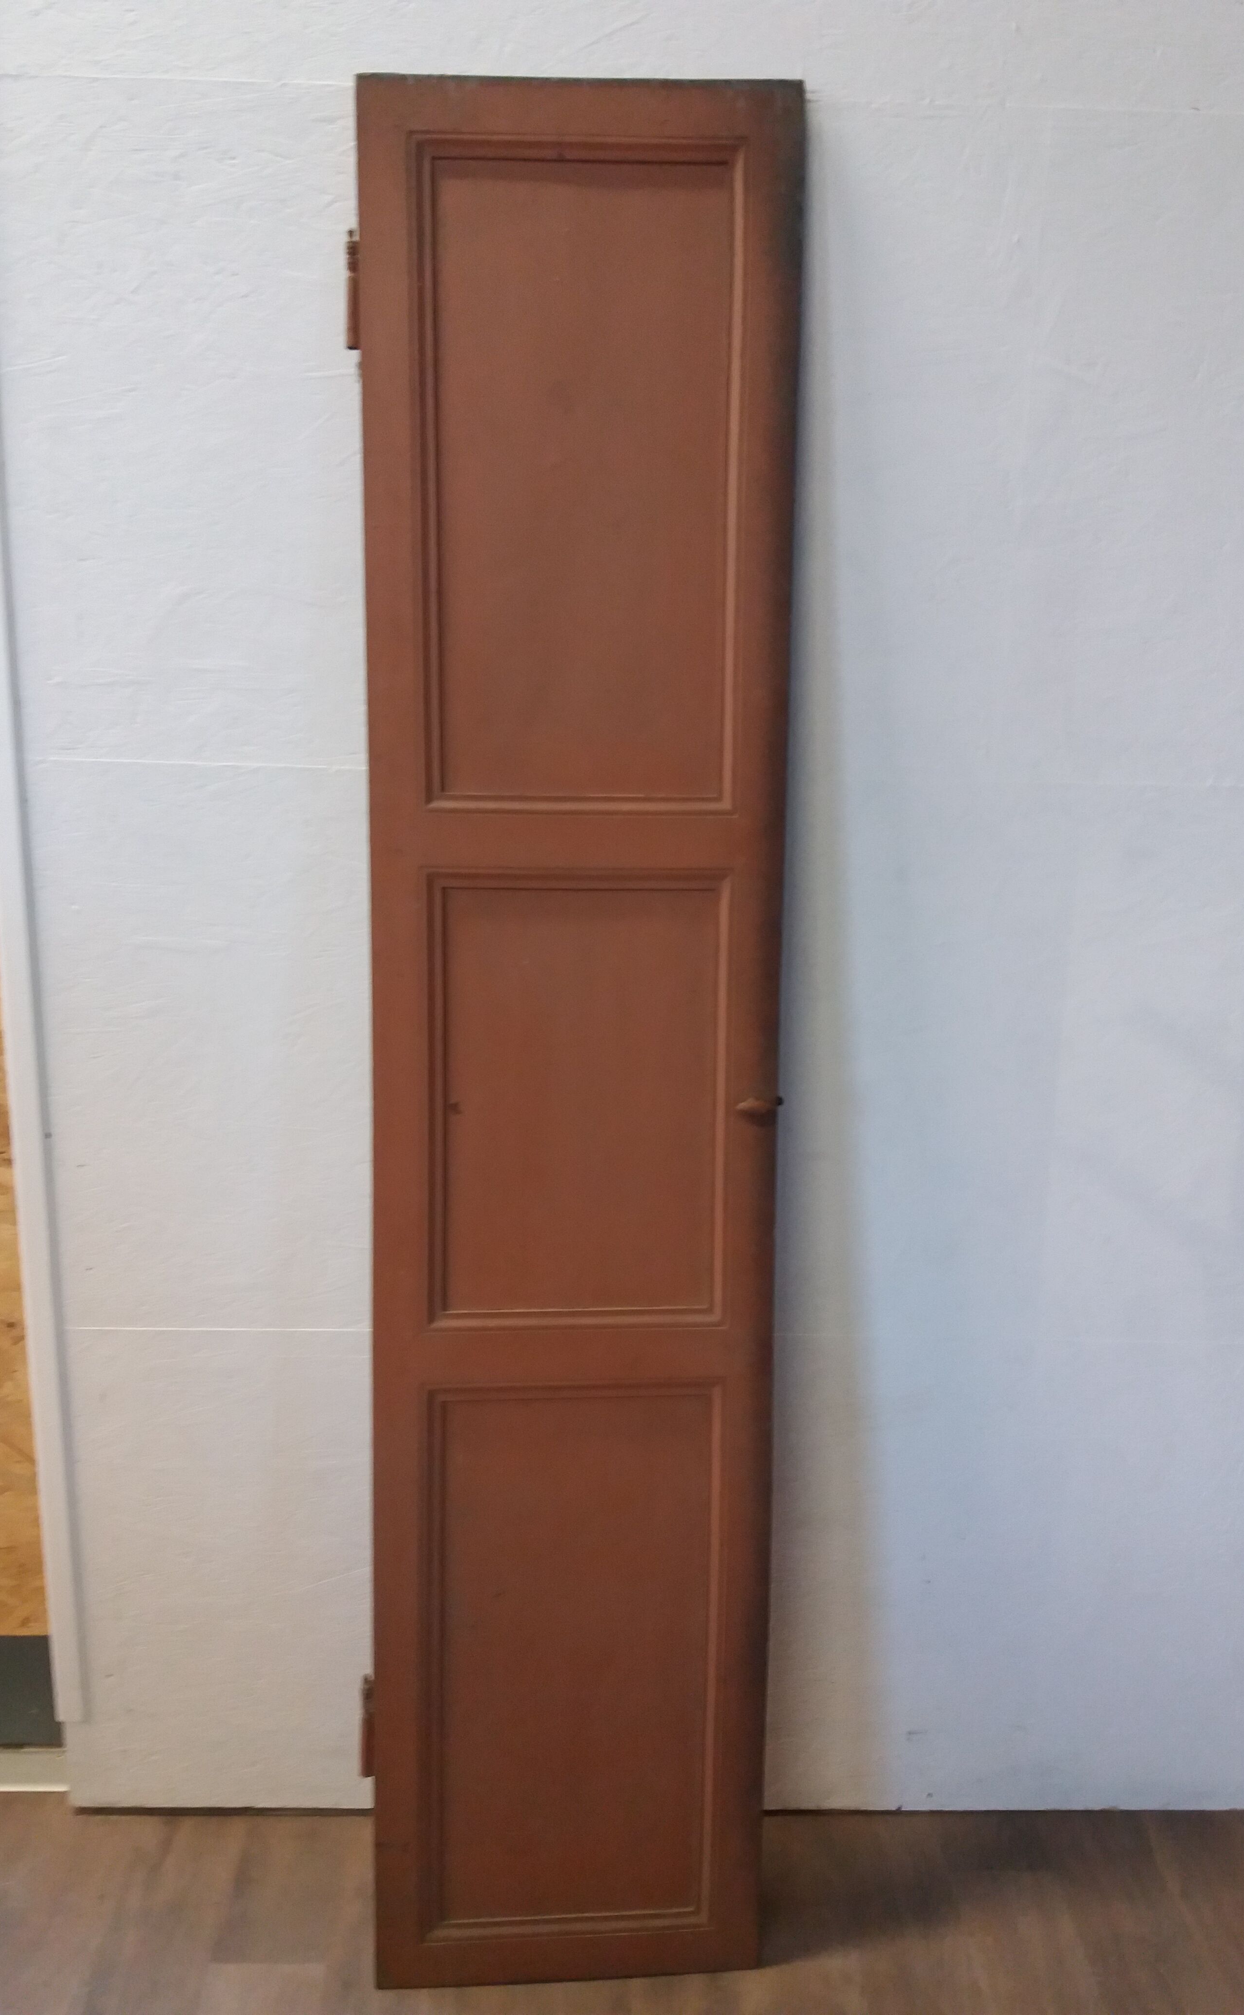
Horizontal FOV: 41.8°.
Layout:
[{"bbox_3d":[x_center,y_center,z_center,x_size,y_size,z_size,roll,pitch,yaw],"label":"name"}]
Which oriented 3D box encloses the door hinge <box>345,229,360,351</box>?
[{"bbox_3d":[-0.263,-0.705,1.600,0.015,0.113,0.017,0,8,-3],"label":"door hinge"}]

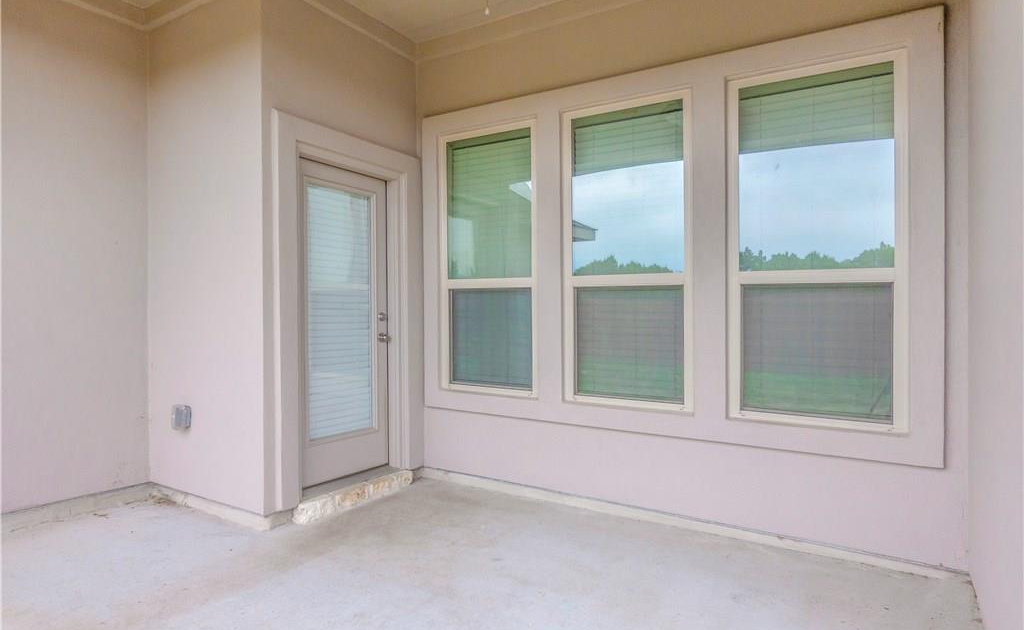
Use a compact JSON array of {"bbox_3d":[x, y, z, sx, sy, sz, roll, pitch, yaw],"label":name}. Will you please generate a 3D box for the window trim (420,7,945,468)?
[{"bbox_3d":[0.673,-0.366,3.520,3.070,2.105,0.055,1,1,32],"label":"window trim"}]

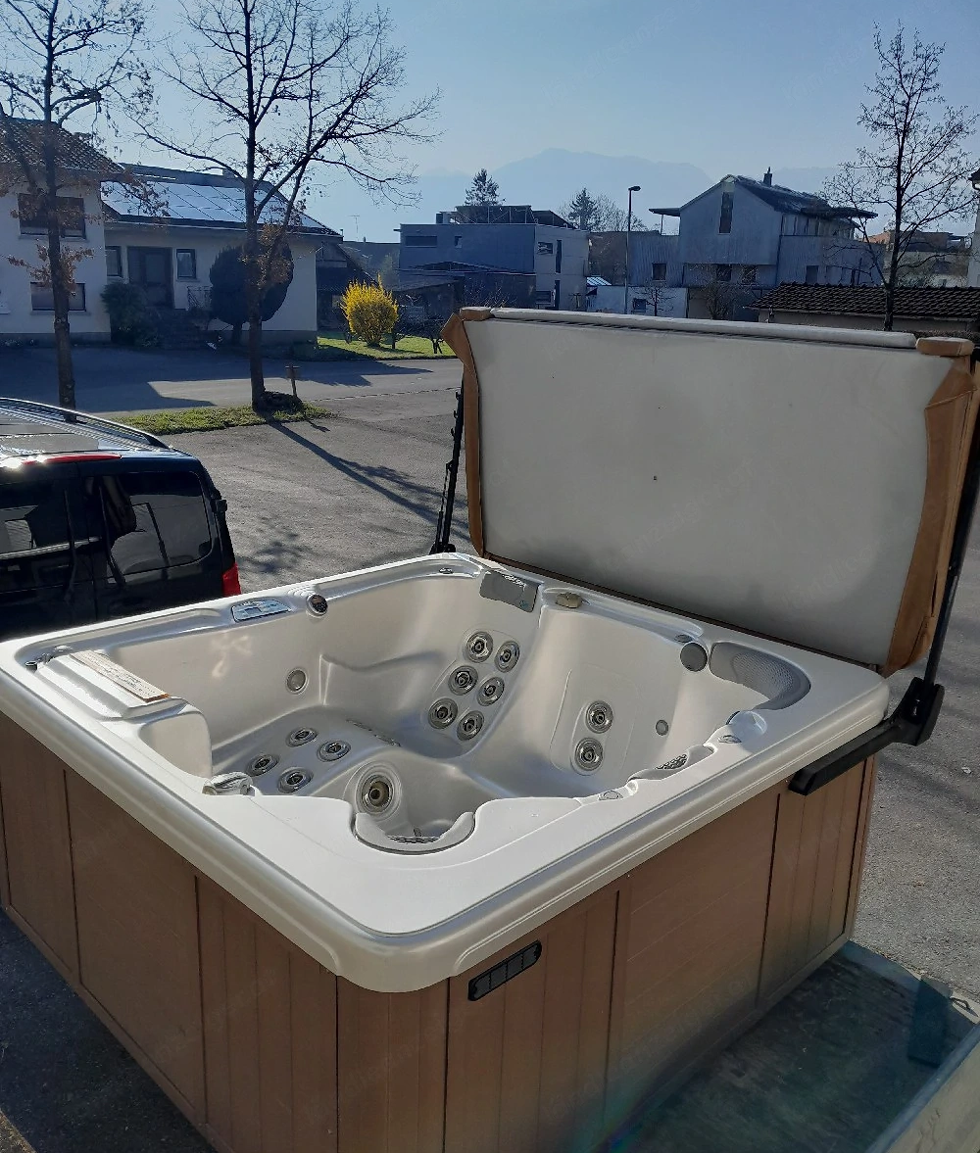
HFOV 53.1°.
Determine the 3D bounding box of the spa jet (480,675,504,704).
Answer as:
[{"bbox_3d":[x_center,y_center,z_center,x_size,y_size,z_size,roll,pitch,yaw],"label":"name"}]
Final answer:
[{"bbox_3d":[0.002,0.447,3.820,0.130,0.130,0.040,21,-20,50],"label":"spa jet"}]

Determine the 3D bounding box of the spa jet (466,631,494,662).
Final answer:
[{"bbox_3d":[-0.042,0.286,3.958,0.130,0.130,0.040,14,-11,37],"label":"spa jet"}]

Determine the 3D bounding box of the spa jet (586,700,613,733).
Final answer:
[{"bbox_3d":[0.406,0.525,3.655,0.130,0.130,0.040,15,2,41],"label":"spa jet"}]

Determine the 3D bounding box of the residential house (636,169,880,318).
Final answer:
[{"bbox_3d":[20.207,-24.744,74.000,11.500,10.600,13.500,15,20,41],"label":"residential house"}]

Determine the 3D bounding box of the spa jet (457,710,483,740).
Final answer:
[{"bbox_3d":[-0.075,0.577,3.784,0.130,0.130,0.040,21,-19,51],"label":"spa jet"}]

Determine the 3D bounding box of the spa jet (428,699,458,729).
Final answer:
[{"bbox_3d":[-0.187,0.544,3.890,0.130,0.130,0.040,14,-26,37],"label":"spa jet"}]

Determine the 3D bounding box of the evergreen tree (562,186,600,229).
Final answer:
[{"bbox_3d":[8.661,-30.284,92.000,4.600,12.600,4.600,2,15,0],"label":"evergreen tree"}]

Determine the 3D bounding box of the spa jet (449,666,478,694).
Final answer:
[{"bbox_3d":[-0.109,0.416,3.925,0.130,0.130,0.040,13,-22,36],"label":"spa jet"}]

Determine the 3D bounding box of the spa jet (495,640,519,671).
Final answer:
[{"bbox_3d":[0.067,0.313,3.854,0.040,0.130,0.130,25,-4,-41],"label":"spa jet"}]

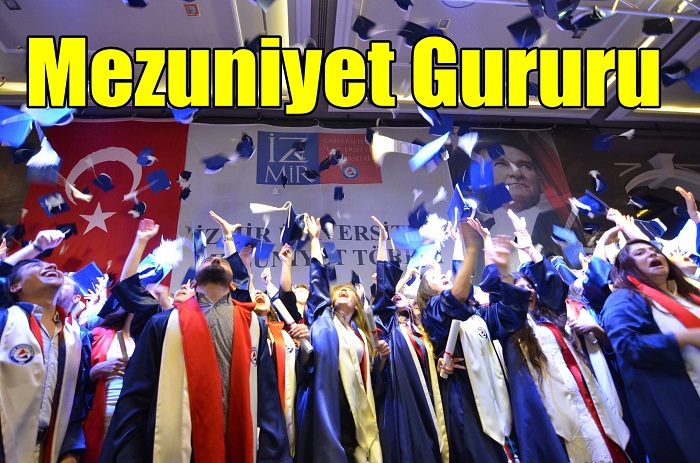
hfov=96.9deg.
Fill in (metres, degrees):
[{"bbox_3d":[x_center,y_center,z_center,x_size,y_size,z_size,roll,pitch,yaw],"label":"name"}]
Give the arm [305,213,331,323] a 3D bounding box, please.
[{"bbox_3d":[-0.212,0.215,1.940,0.140,0.648,0.160,-4,-14,-6],"label":"arm"}]

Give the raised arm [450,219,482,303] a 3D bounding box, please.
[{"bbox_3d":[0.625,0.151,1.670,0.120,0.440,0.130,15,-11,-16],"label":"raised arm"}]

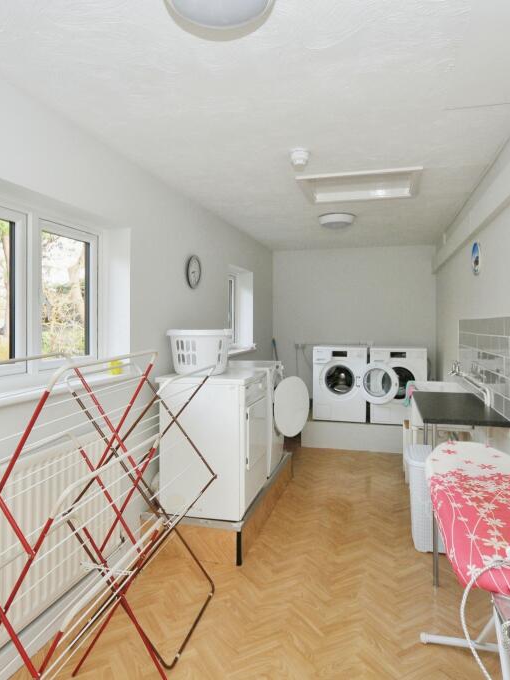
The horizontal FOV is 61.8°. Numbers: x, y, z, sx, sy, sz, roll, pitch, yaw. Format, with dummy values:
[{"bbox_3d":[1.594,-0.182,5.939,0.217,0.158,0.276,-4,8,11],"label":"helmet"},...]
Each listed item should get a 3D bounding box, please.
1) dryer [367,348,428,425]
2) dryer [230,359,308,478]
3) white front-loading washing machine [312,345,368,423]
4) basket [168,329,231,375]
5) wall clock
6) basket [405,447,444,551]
[{"bbox_3d":[1.663,0.511,4.975,0.600,0.850,0.680,0,1,16],"label":"dryer"},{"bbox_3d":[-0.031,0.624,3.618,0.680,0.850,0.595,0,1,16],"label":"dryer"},{"bbox_3d":[1.049,0.496,5.133,0.600,0.846,0.610,0,2,17],"label":"white front-loading washing machine"},{"bbox_3d":[-0.364,0.074,2.810,0.435,0.280,0.435,0,1,0],"label":"basket"},{"bbox_3d":[-0.482,-0.533,3.360,0.036,0.263,0.263,0,1,17],"label":"wall clock"},{"bbox_3d":[1.212,1.035,2.802,0.420,0.570,0.380,0,1,17],"label":"basket"}]

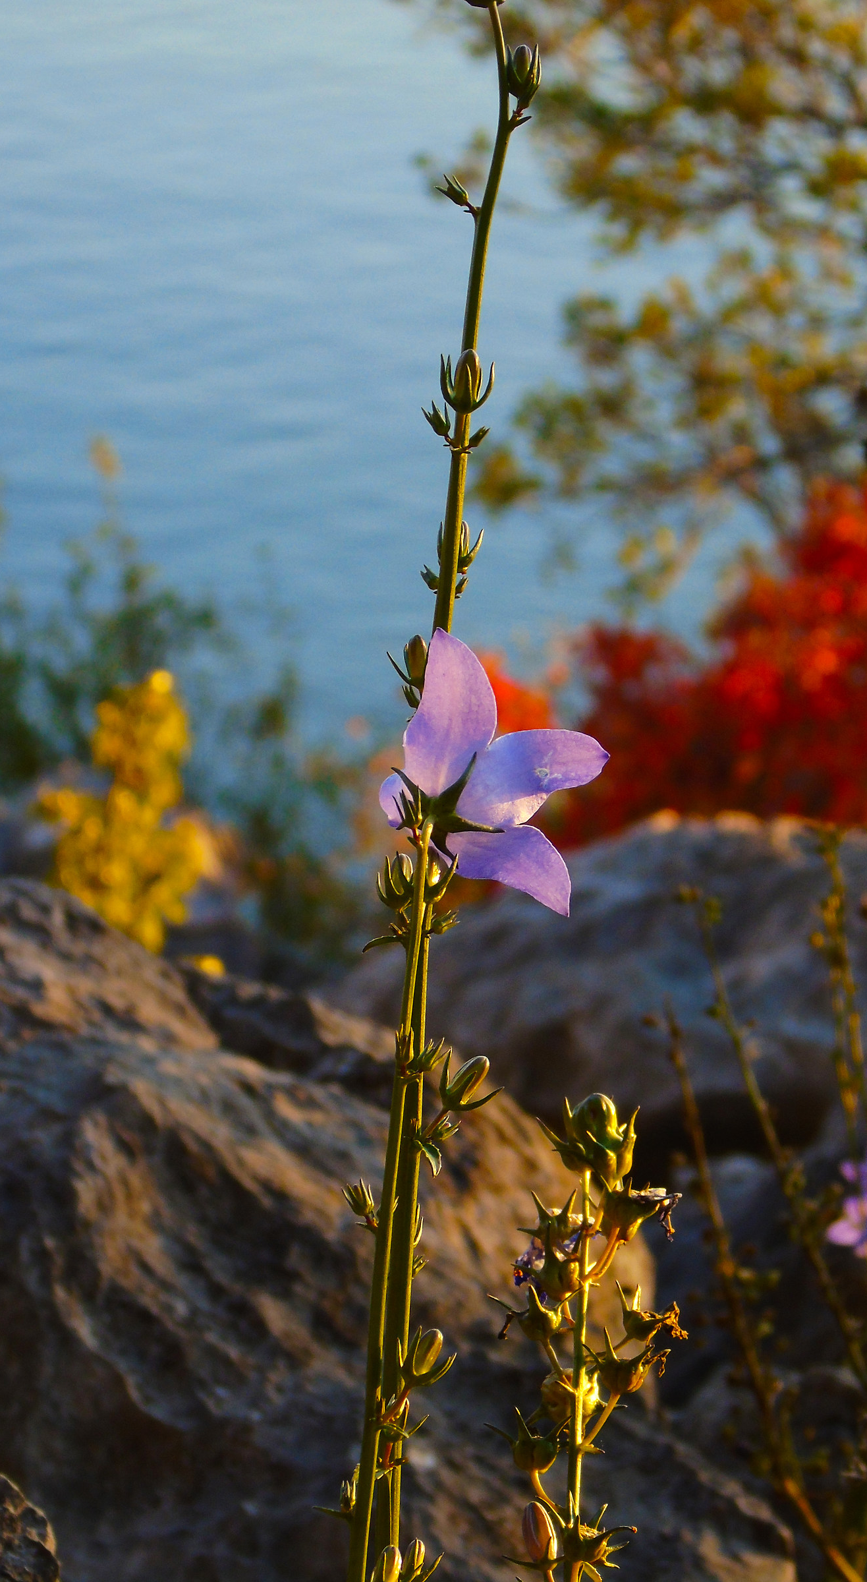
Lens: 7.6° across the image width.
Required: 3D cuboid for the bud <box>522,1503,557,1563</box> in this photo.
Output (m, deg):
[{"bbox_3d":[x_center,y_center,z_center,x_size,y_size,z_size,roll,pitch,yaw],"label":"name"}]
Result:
[{"bbox_3d":[0.017,0.120,1.050,0.005,0.010,0.005,-13,6,0],"label":"bud"}]

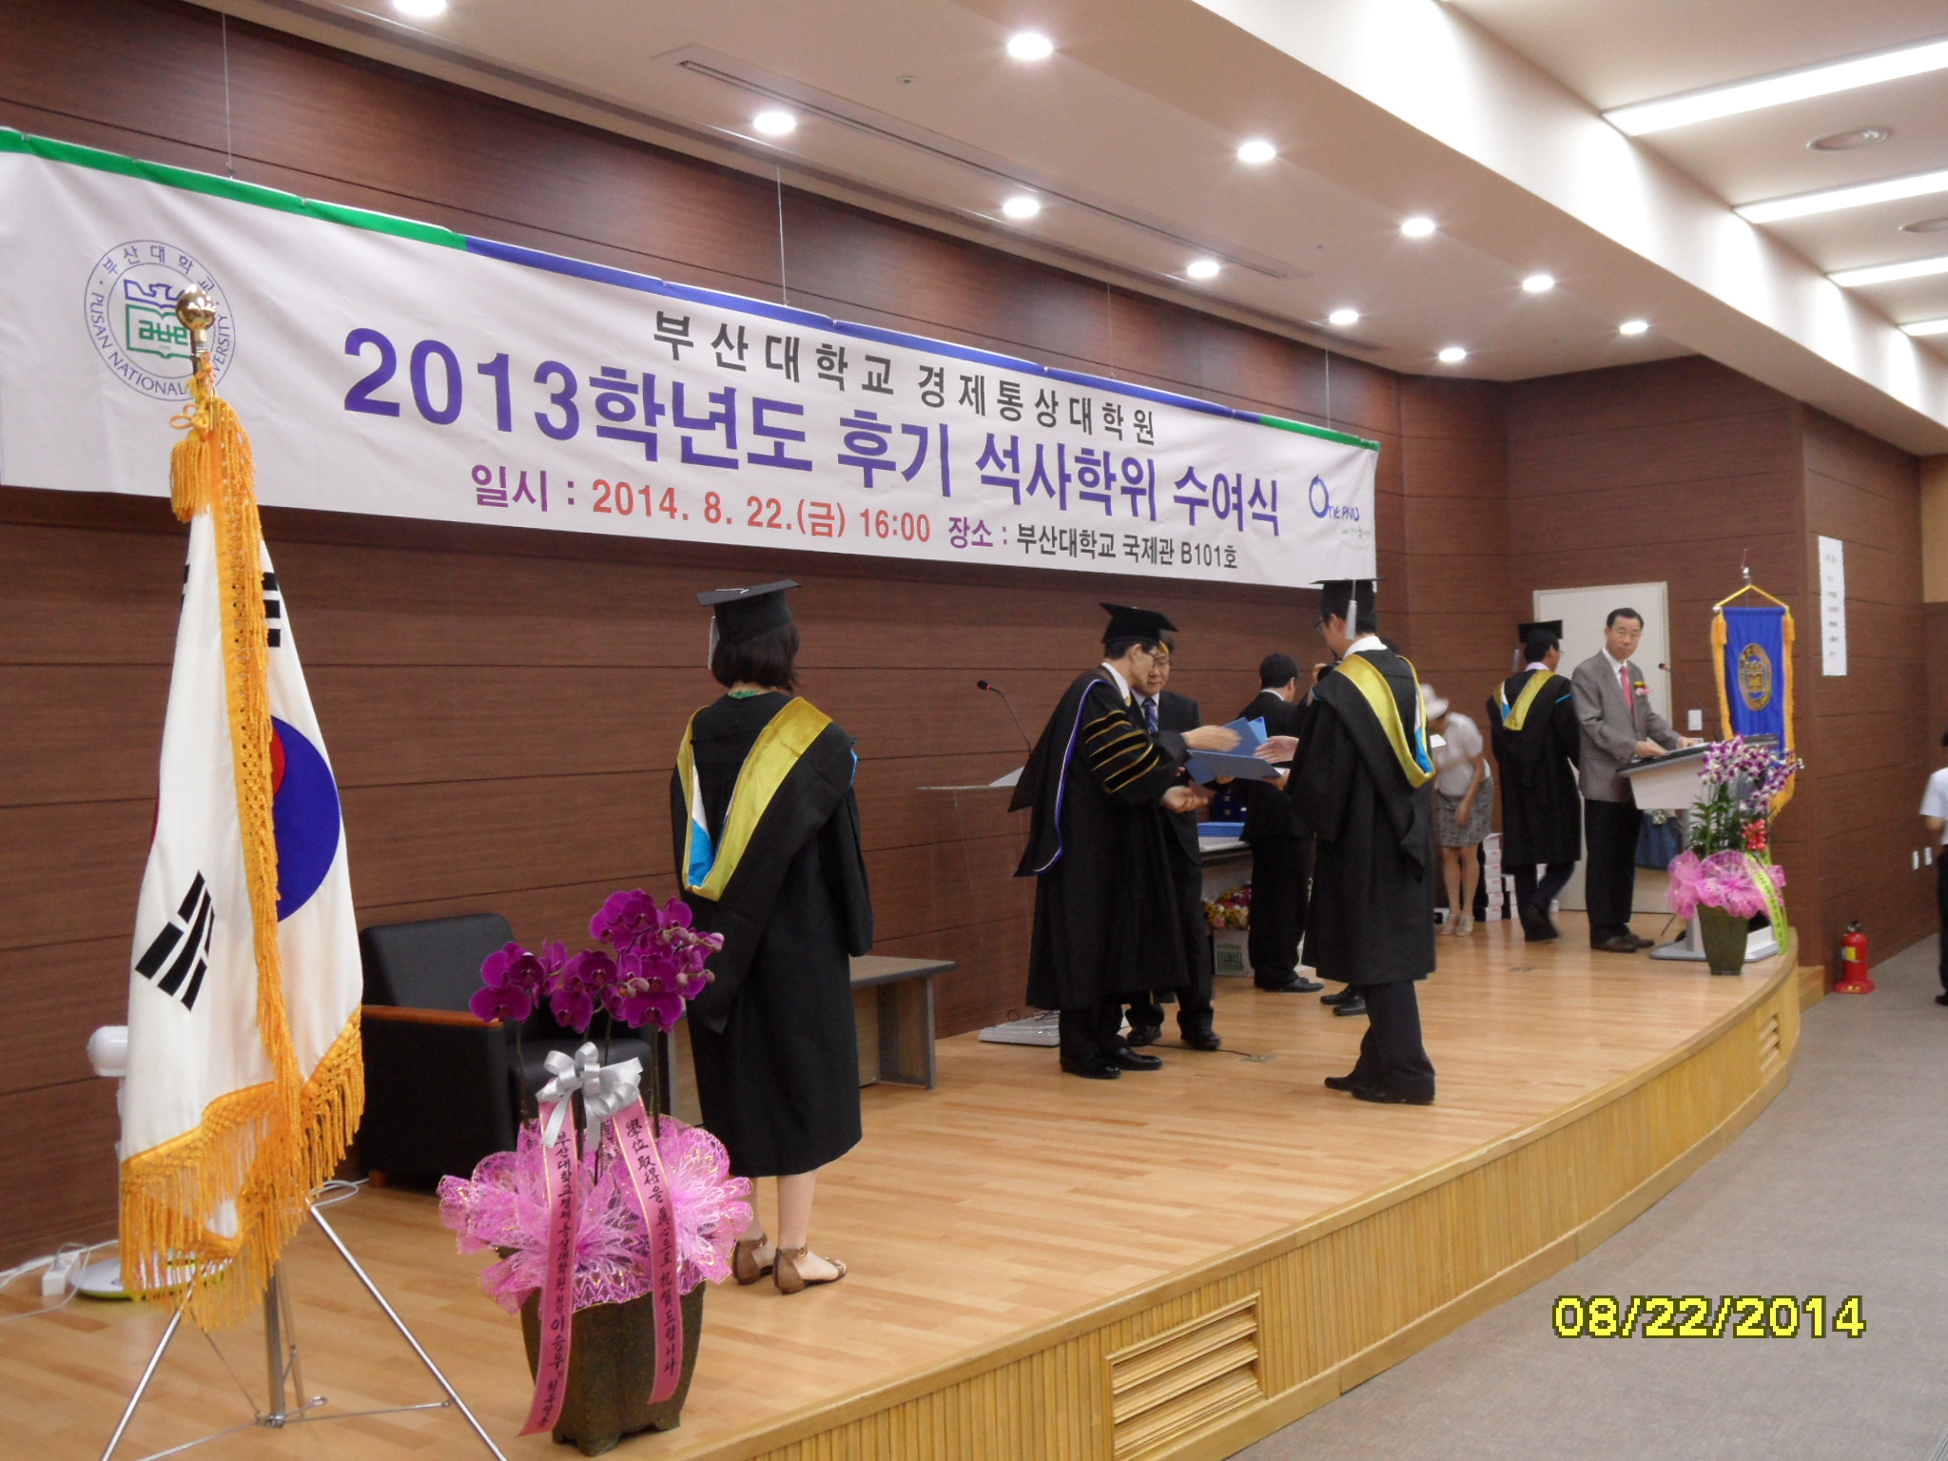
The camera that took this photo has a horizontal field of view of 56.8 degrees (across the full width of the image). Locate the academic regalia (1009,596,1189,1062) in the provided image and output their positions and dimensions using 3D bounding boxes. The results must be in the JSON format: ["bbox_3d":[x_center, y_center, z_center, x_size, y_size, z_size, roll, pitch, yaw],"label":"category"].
[{"bbox_3d":[0.491,0.398,6.845,0.640,1.720,0.600,-2,0,15],"label":"academic regalia"}]

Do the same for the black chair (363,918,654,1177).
[{"bbox_3d":[-1.359,0.965,5.394,0.700,0.790,0.620,-2,0,38],"label":"black chair"}]

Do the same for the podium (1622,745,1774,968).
[{"bbox_3d":[3.856,0.607,9.471,0.630,1.100,0.800,-2,0,40],"label":"podium"}]

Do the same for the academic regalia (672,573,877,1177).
[{"bbox_3d":[-0.494,0.364,4.352,0.530,1.410,0.420,-2,0,41],"label":"academic regalia"}]

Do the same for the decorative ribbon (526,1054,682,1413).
[{"bbox_3d":[-0.683,0.919,3.300,0.270,0.690,0.160,-2,0,-18],"label":"decorative ribbon"}]

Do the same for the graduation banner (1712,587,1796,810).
[{"bbox_3d":[4.184,-0.126,9.650,0.780,1.174,0.120,-2,1,-34],"label":"graduation banner"}]

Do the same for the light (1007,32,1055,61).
[{"bbox_3d":[0.183,-2.189,5.770,0.155,0.040,0.155,-2,0,0],"label":"light"}]

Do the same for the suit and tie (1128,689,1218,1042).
[{"bbox_3d":[0.769,0.542,7.250,0.510,1.400,0.360,-2,0,-24],"label":"suit and tie"}]

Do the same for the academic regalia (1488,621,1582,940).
[{"bbox_3d":[3.067,0.275,9.850,0.420,1.740,0.520,-2,1,-42],"label":"academic regalia"}]

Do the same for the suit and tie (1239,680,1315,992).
[{"bbox_3d":[1.478,0.516,8.720,0.360,1.420,0.500,-2,0,-32],"label":"suit and tie"}]

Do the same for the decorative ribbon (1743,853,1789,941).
[{"bbox_3d":[3.796,0.799,8.630,0.190,0.430,0.160,-2,0,-35],"label":"decorative ribbon"}]

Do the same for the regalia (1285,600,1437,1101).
[{"bbox_3d":[1.332,0.394,6.171,0.500,1.720,0.560,-1,1,32],"label":"regalia"}]

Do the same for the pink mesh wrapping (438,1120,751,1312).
[{"bbox_3d":[-0.698,0.891,3.310,0.570,0.300,0.490,-2,0,-12],"label":"pink mesh wrapping"}]

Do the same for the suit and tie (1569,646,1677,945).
[{"bbox_3d":[3.406,0.359,9.450,0.520,1.520,0.500,-2,1,-40],"label":"suit and tie"}]

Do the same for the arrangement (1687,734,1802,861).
[{"bbox_3d":[3.720,0.324,8.700,0.520,0.600,0.430,-2,0,-30],"label":"arrangement"}]

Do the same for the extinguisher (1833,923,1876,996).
[{"bbox_3d":[5.129,1.318,10.500,0.220,0.426,0.220,-1,1,41],"label":"extinguisher"}]

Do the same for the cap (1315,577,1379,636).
[{"bbox_3d":[1.294,-0.428,6.250,0.260,0.180,0.250,-2,0,25],"label":"cap"}]

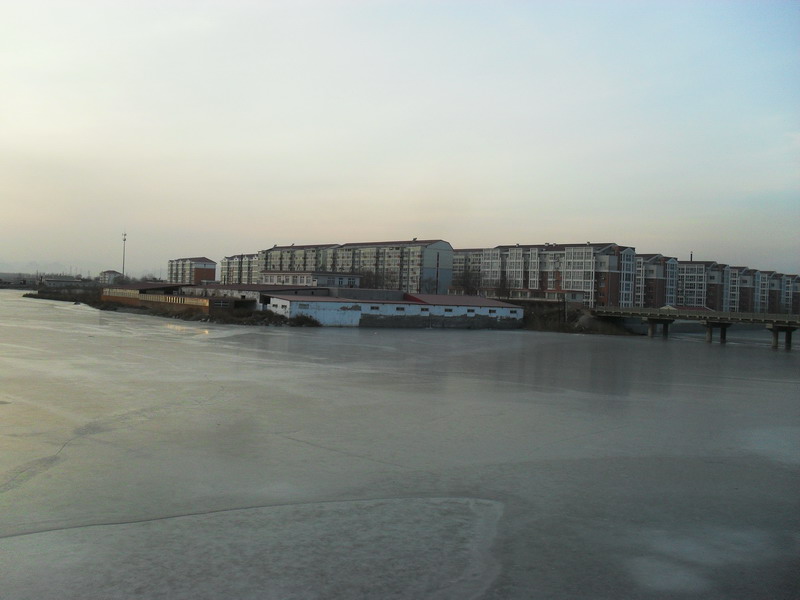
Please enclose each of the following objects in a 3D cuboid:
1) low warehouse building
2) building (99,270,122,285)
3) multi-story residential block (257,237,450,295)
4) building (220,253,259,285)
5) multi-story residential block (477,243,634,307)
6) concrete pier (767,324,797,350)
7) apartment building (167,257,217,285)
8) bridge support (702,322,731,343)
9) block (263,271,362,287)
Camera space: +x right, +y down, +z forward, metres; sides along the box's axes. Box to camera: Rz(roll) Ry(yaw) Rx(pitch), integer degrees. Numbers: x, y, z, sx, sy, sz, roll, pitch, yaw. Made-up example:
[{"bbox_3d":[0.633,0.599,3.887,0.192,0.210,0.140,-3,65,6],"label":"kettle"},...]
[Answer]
[{"bbox_3d":[0.390,2.340,169.980,56.700,6.930,10.500,2,0,-33],"label":"low warehouse building"},{"bbox_3d":[-274.790,-20.720,771.470,14.000,13.600,27.000,2,1,-38],"label":"building"},{"bbox_3d":[-22.200,-11.560,325.890,14.400,21.700,115.000,2,1,-38],"label":"multi-story residential block"},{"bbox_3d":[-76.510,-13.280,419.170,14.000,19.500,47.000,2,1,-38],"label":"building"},{"bbox_3d":[47.550,-7.400,257.320,18.000,20.100,51.000,2,1,-38],"label":"multi-story residential block"},{"bbox_3d":[68.560,6.540,145.270,9.450,4.300,1.100,2,1,-38],"label":"concrete pier"},{"bbox_3d":[-134.910,-16.910,525.640,14.000,20.600,43.000,2,1,-38],"label":"apartment building"},{"bbox_3d":[60.680,6.160,155.440,9.450,4.300,1.100,2,1,-38],"label":"bridge support"},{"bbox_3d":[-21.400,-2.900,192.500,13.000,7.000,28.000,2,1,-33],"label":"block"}]

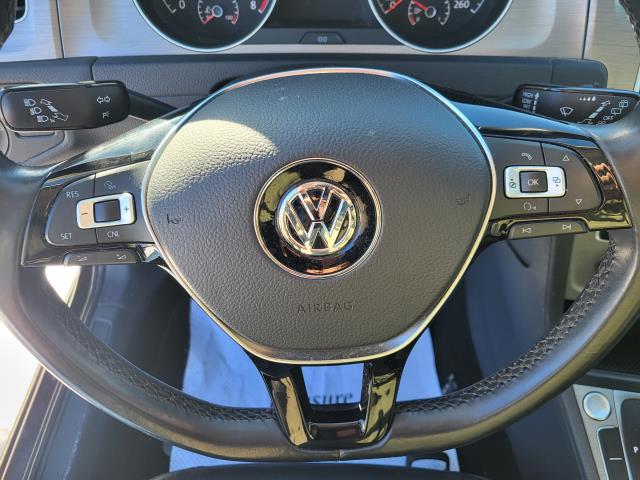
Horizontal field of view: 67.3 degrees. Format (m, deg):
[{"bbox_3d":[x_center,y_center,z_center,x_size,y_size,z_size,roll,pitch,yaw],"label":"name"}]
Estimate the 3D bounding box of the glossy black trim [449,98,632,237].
[{"bbox_3d":[0.112,-0.039,0.245,0.089,0.070,0.025,-4,23,3],"label":"glossy black trim"}]

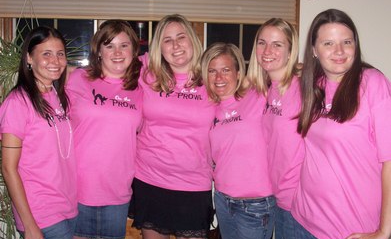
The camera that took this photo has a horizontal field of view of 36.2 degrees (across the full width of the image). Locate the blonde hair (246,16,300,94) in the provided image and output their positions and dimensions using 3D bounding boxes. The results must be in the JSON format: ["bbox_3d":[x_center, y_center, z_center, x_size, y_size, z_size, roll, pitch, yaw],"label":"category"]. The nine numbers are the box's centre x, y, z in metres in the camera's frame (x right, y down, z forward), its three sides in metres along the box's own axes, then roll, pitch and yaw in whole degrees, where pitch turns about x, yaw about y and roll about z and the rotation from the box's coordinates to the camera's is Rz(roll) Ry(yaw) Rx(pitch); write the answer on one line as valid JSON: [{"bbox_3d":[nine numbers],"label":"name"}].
[{"bbox_3d":[0.320,-0.262,2.490,0.205,0.315,0.220,3,7,18],"label":"blonde hair"}]

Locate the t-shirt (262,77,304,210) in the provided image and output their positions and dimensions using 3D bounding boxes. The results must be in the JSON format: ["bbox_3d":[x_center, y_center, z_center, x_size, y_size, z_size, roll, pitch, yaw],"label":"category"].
[{"bbox_3d":[0.378,0.103,2.570,0.390,0.560,0.260,7,9,42],"label":"t-shirt"}]

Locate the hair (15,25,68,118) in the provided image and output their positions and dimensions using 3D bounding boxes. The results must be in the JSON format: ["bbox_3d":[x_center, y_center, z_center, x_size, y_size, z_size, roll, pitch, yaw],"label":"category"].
[{"bbox_3d":[-0.625,-0.195,2.430,0.215,0.355,0.230,-2,7,-22],"label":"hair"}]

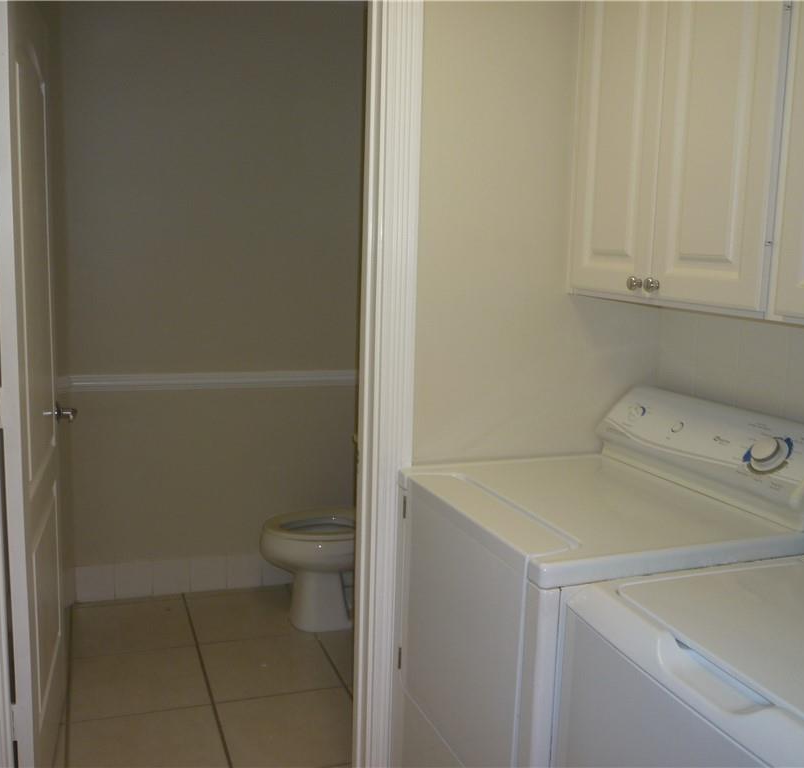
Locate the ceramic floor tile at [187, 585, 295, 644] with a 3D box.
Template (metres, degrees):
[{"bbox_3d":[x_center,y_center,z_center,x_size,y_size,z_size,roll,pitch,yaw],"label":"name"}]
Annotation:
[{"bbox_3d":[-0.638,0.954,3.530,0.445,0.010,0.445,-1,9,-20],"label":"ceramic floor tile"}]

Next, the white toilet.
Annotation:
[{"bbox_3d":[-0.225,0.590,3.503,0.720,0.750,0.430,-1,9,-20],"label":"white toilet"}]

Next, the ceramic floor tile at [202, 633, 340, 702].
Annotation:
[{"bbox_3d":[-0.485,1.022,3.112,0.445,0.010,0.445,-1,9,-20],"label":"ceramic floor tile"}]

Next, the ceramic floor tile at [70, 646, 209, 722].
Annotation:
[{"bbox_3d":[-0.908,1.028,2.959,0.445,0.010,0.445,-1,9,-20],"label":"ceramic floor tile"}]

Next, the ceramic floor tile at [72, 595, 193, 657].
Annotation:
[{"bbox_3d":[-1.061,0.960,3.377,0.445,0.010,0.445,-1,9,-20],"label":"ceramic floor tile"}]

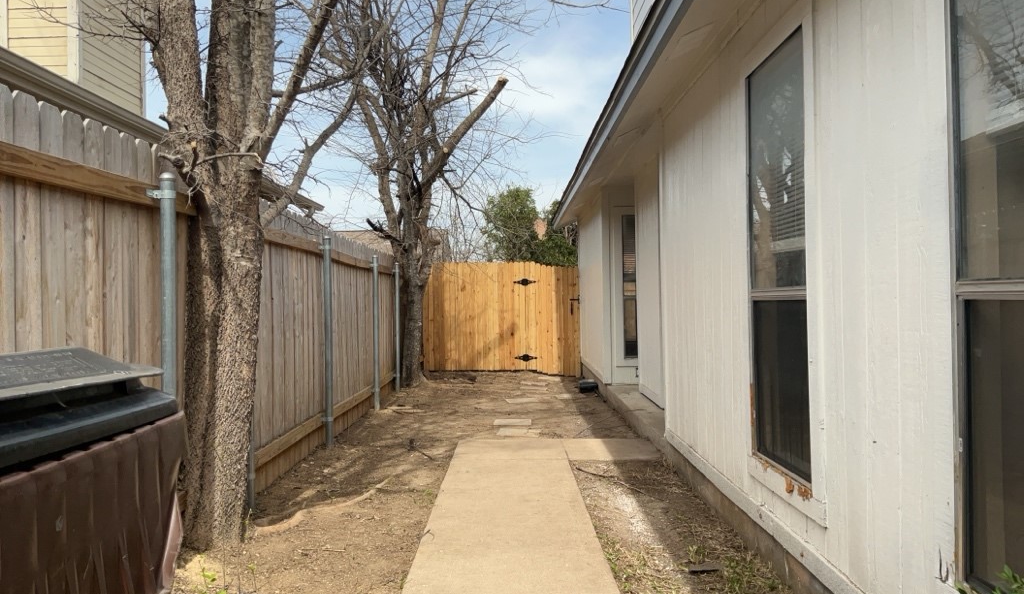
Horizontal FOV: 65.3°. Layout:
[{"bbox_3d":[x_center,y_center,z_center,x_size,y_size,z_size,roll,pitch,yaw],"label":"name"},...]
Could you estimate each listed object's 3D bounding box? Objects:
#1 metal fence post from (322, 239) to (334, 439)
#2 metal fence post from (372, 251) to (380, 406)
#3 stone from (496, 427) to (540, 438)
[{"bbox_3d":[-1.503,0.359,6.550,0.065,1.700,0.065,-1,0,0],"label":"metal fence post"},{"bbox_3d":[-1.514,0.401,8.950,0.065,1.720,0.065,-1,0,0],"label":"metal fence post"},{"bbox_3d":[0.062,1.200,7.030,0.350,0.040,0.350,-1,0,7],"label":"stone"}]

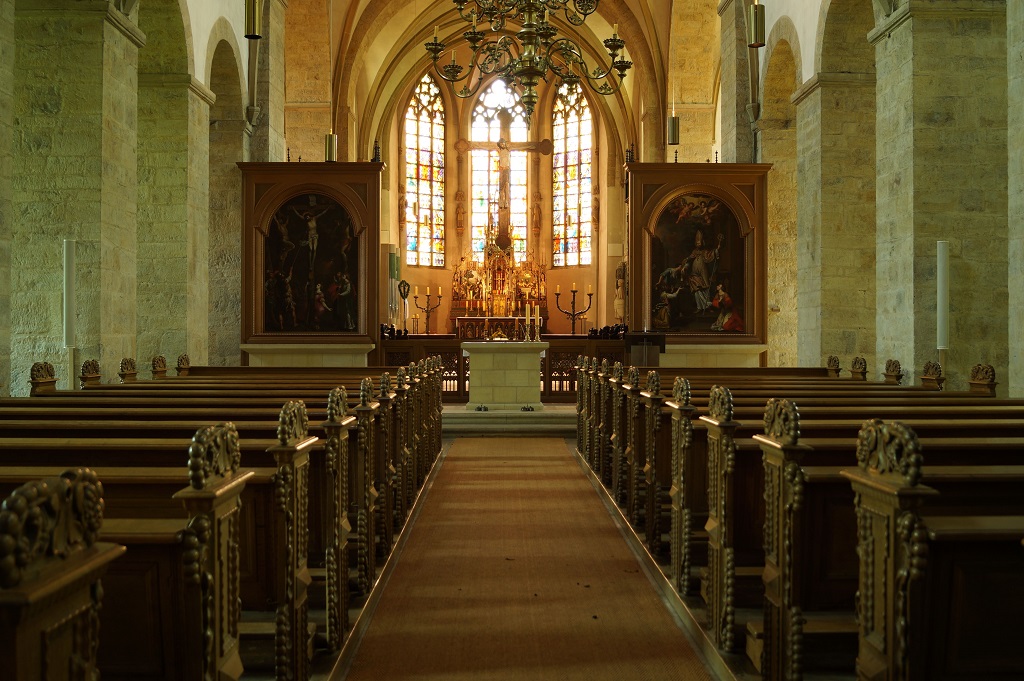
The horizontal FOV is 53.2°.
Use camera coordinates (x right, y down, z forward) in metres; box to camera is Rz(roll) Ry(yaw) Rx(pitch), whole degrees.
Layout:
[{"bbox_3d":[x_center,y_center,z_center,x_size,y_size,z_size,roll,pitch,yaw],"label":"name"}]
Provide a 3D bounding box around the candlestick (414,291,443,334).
[{"bbox_3d":[-2.203,-0.765,26.971,0.730,1.200,0.250,0,0,-1],"label":"candlestick"}]

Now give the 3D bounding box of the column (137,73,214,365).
[{"bbox_3d":[-4.825,-1.113,14.004,1.120,4.820,1.120,0,0,-1],"label":"column"}]

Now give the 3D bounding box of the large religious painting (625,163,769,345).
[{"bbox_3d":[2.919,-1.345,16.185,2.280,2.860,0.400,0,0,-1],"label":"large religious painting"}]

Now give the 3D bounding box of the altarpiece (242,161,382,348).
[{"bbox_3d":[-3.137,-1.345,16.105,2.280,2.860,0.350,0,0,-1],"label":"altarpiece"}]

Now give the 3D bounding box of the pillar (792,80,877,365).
[{"bbox_3d":[4.614,-1.113,14.158,1.120,4.820,1.120,0,0,-1],"label":"pillar"}]

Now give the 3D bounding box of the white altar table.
[{"bbox_3d":[-0.106,0.518,15.182,1.280,0.980,0.720,0,0,-1],"label":"white altar table"}]

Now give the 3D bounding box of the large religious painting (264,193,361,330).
[{"bbox_3d":[-3.155,-1.211,16.085,1.500,2.180,0.080,0,0,-1],"label":"large religious painting"}]

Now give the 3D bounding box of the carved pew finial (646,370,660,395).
[{"bbox_3d":[0.854,0.259,6.163,0.060,0.147,0.230,0,0,-1],"label":"carved pew finial"}]

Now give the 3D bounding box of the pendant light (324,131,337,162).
[{"bbox_3d":[-2.742,-2.923,15.455,0.178,0.460,0.178,0,0,-1],"label":"pendant light"}]

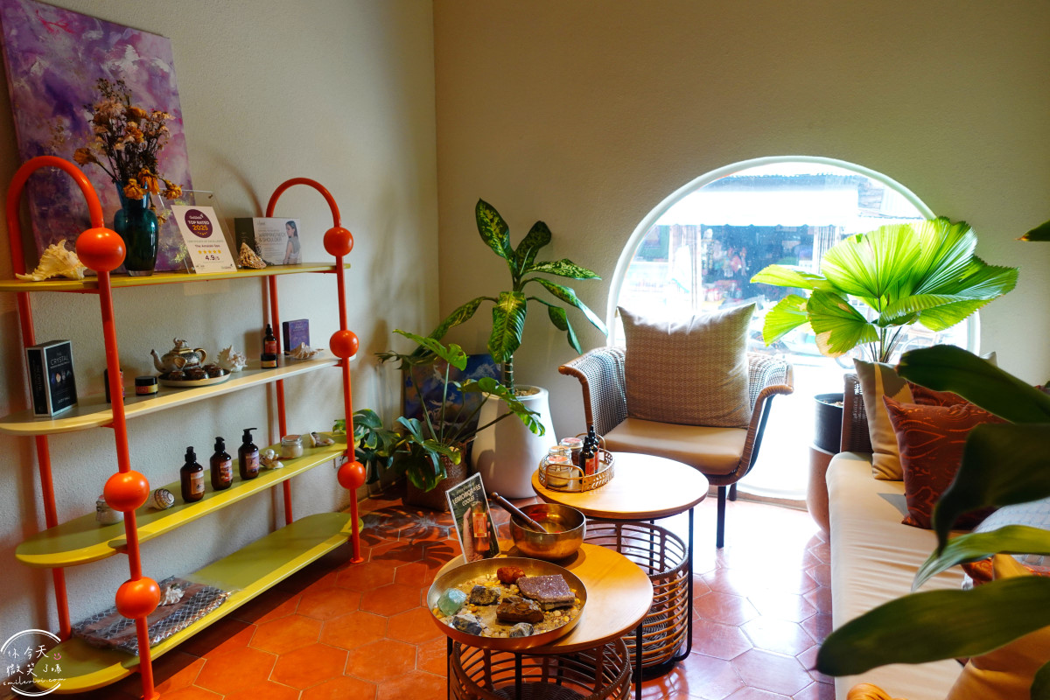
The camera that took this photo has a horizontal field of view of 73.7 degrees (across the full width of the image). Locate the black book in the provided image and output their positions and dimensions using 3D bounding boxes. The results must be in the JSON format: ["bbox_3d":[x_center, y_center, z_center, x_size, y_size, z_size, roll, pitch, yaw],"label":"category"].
[{"bbox_3d":[-1.184,0.070,1.756,0.041,0.169,0.120,-1,9,-5],"label":"black book"}]

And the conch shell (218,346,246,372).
[{"bbox_3d":[-0.962,0.030,2.300,0.092,0.085,0.080,-4,10,-23],"label":"conch shell"}]

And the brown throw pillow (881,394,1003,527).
[{"bbox_3d":[1.246,0.318,1.909,0.420,0.400,0.150,0,-12,25],"label":"brown throw pillow"}]

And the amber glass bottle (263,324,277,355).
[{"bbox_3d":[-0.885,-0.020,2.425,0.041,0.128,0.041,-4,10,-25],"label":"amber glass bottle"}]

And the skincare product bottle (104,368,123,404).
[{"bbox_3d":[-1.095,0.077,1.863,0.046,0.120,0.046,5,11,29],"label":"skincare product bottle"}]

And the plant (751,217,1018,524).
[{"bbox_3d":[1.355,0.150,2.660,0.930,1.280,0.800,4,10,25],"label":"plant"}]

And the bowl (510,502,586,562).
[{"bbox_3d":[0.056,0.437,1.660,0.178,0.083,0.178,0,9,0],"label":"bowl"}]

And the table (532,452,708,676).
[{"bbox_3d":[0.271,0.620,2.060,0.492,0.504,0.492,-1,9,-5],"label":"table"}]

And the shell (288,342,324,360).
[{"bbox_3d":[-0.800,0.003,2.535,0.128,0.060,0.080,-3,10,-15],"label":"shell"}]

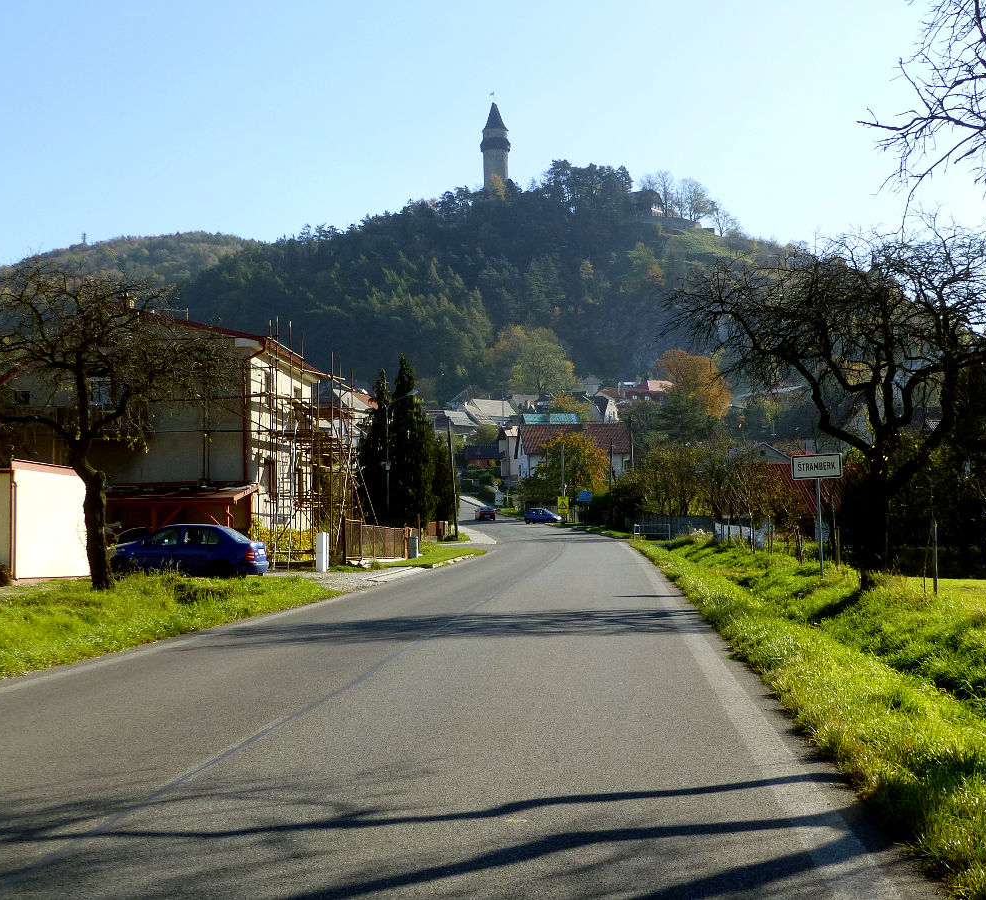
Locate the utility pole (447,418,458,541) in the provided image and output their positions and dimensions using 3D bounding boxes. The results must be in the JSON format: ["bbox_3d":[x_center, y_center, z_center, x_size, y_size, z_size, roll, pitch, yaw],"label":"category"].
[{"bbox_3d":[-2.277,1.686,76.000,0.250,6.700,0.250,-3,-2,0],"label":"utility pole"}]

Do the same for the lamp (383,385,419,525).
[{"bbox_3d":[-4.241,1.015,61.000,1.600,7.400,0.400,-1,-4,0],"label":"lamp"}]

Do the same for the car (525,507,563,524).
[{"bbox_3d":[4.527,5.902,120.000,3.750,1.460,1.630,-1,-3,16],"label":"car"}]

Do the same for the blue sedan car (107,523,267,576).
[{"bbox_3d":[-7.880,2.550,34.200,4.220,1.450,1.650,0,-3,4],"label":"blue sedan car"}]

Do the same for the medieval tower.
[{"bbox_3d":[1.026,-123.151,555.000,12.200,39.000,12.200,-1,-4,0],"label":"medieval tower"}]

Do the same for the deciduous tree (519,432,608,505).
[{"bbox_3d":[7.196,1.990,138.000,8.600,7.500,7.600,0,-2,0],"label":"deciduous tree"}]

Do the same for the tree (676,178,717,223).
[{"bbox_3d":[81.280,-99.652,540.000,16.500,17.600,16.500,-1,-4,0],"label":"tree"}]

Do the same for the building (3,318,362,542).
[{"bbox_3d":[-10.859,-0.012,46.293,8.600,8.000,9.300,-1,-4,5],"label":"building"}]

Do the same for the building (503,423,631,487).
[{"bbox_3d":[8.541,0.745,155.000,13.500,7.600,10.000,0,-3,-8],"label":"building"}]

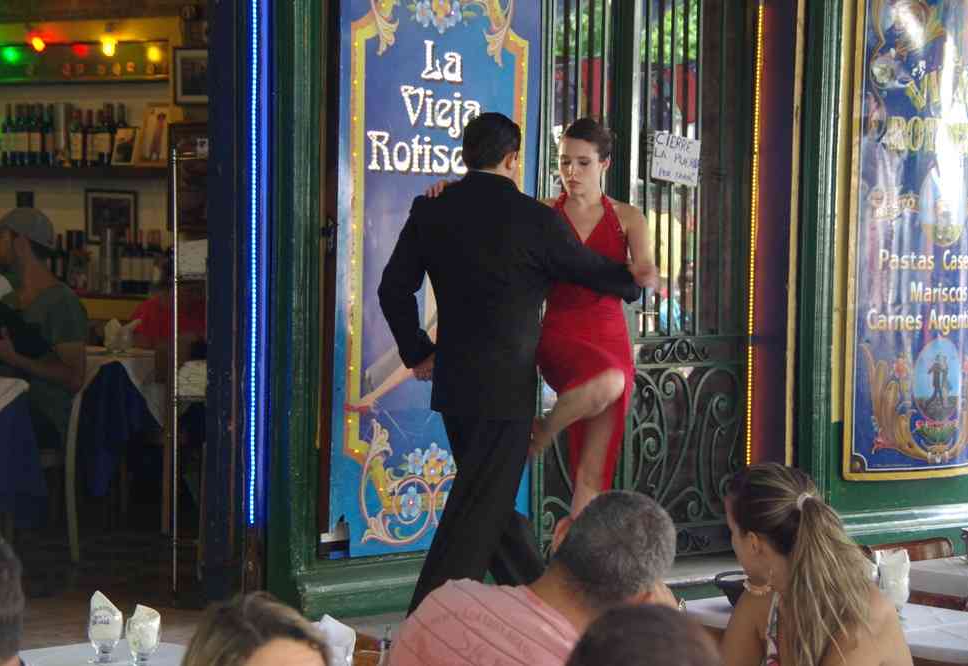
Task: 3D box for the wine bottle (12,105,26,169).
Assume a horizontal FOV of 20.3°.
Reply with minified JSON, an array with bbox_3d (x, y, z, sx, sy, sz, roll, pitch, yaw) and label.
[{"bbox_3d":[-2.353,-0.998,13.650,0.076,0.316,0.076,1,3,0],"label":"wine bottle"}]

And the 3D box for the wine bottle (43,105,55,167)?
[{"bbox_3d":[-2.156,-0.979,13.400,0.074,0.303,0.074,1,4,0],"label":"wine bottle"}]

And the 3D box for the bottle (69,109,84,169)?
[{"bbox_3d":[-2.010,-0.962,13.300,0.074,0.290,0.074,1,4,0],"label":"bottle"}]

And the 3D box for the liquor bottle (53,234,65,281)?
[{"bbox_3d":[-2.109,-0.348,13.400,0.076,0.283,0.076,3,4,38],"label":"liquor bottle"}]

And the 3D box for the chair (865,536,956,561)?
[{"bbox_3d":[1.236,0.961,6.725,0.480,0.850,0.430,3,4,41],"label":"chair"}]

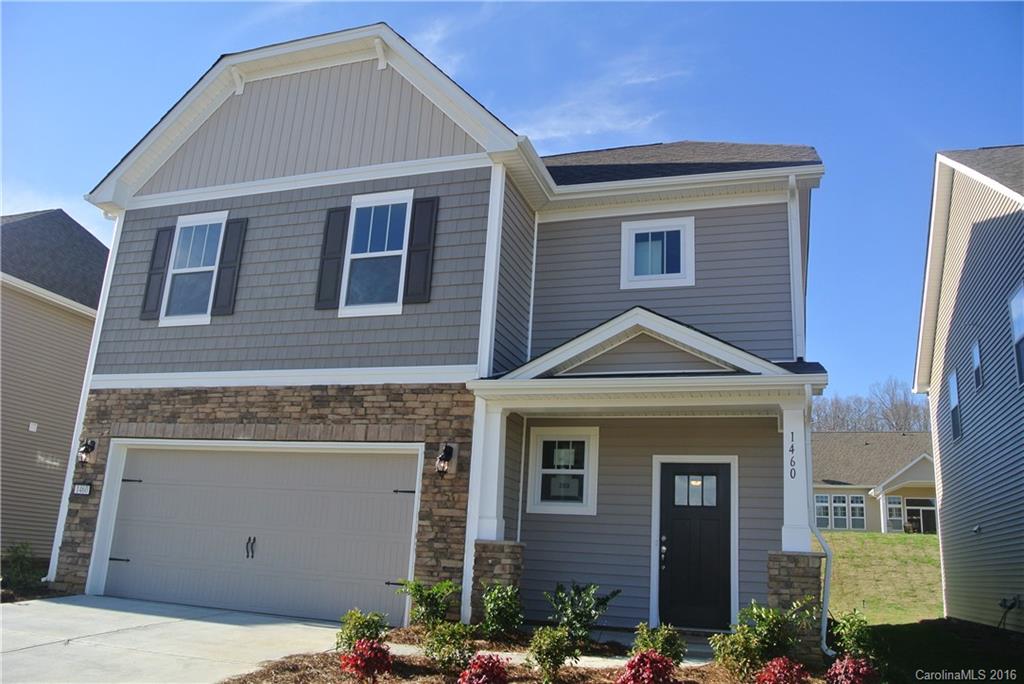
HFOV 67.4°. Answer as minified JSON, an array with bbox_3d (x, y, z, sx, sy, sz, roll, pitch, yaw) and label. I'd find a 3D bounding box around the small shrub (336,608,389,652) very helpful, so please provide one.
[{"bbox_3d":[-1.394,2.702,7.143,0.494,0.423,0.450,-2,-15,19],"label":"small shrub"}]

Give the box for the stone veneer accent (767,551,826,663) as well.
[{"bbox_3d":[2.962,2.744,8.007,0.516,1.057,0.500,-2,-15,19],"label":"stone veneer accent"}]

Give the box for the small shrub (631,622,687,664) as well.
[{"bbox_3d":[1.254,2.607,6.578,0.460,0.411,0.460,-2,-15,19],"label":"small shrub"}]

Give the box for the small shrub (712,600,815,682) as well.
[{"bbox_3d":[2.274,2.694,7.004,0.822,0.682,0.800,-2,-15,19],"label":"small shrub"}]

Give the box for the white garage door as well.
[{"bbox_3d":[-3.502,2.539,10.376,4.840,2.100,0.100,-2,-15,19],"label":"white garage door"}]

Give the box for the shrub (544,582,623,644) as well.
[{"bbox_3d":[0.748,2.843,8.103,0.765,0.627,0.660,-2,-15,19],"label":"shrub"}]

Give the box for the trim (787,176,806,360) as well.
[{"bbox_3d":[3.720,-0.924,10.027,0.140,2.319,0.120,-2,-15,19],"label":"trim"}]

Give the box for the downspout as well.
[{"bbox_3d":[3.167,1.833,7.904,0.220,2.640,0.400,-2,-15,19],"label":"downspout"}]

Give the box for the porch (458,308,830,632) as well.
[{"bbox_3d":[1.615,1.662,9.293,3.980,3.700,1.980,-2,-15,19],"label":"porch"}]

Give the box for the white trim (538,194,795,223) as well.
[{"bbox_3d":[2.064,-1.907,10.895,3.554,0.178,0.045,-2,-15,19],"label":"white trim"}]

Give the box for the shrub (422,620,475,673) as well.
[{"bbox_3d":[-0.558,2.714,6.878,0.470,0.442,0.470,3,-14,1],"label":"shrub"}]

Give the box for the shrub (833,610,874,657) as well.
[{"bbox_3d":[3.310,2.837,7.471,0.400,0.482,0.400,-2,-15,19],"label":"shrub"}]

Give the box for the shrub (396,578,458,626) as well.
[{"bbox_3d":[-0.953,2.926,8.623,0.691,0.518,0.580,-2,-15,19],"label":"shrub"}]

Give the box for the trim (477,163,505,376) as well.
[{"bbox_3d":[-0.270,-0.978,10.049,0.130,2.880,0.130,-2,-15,19],"label":"trim"}]

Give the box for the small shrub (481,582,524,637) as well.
[{"bbox_3d":[-0.104,2.886,8.281,0.456,0.560,0.420,3,-14,1],"label":"small shrub"}]

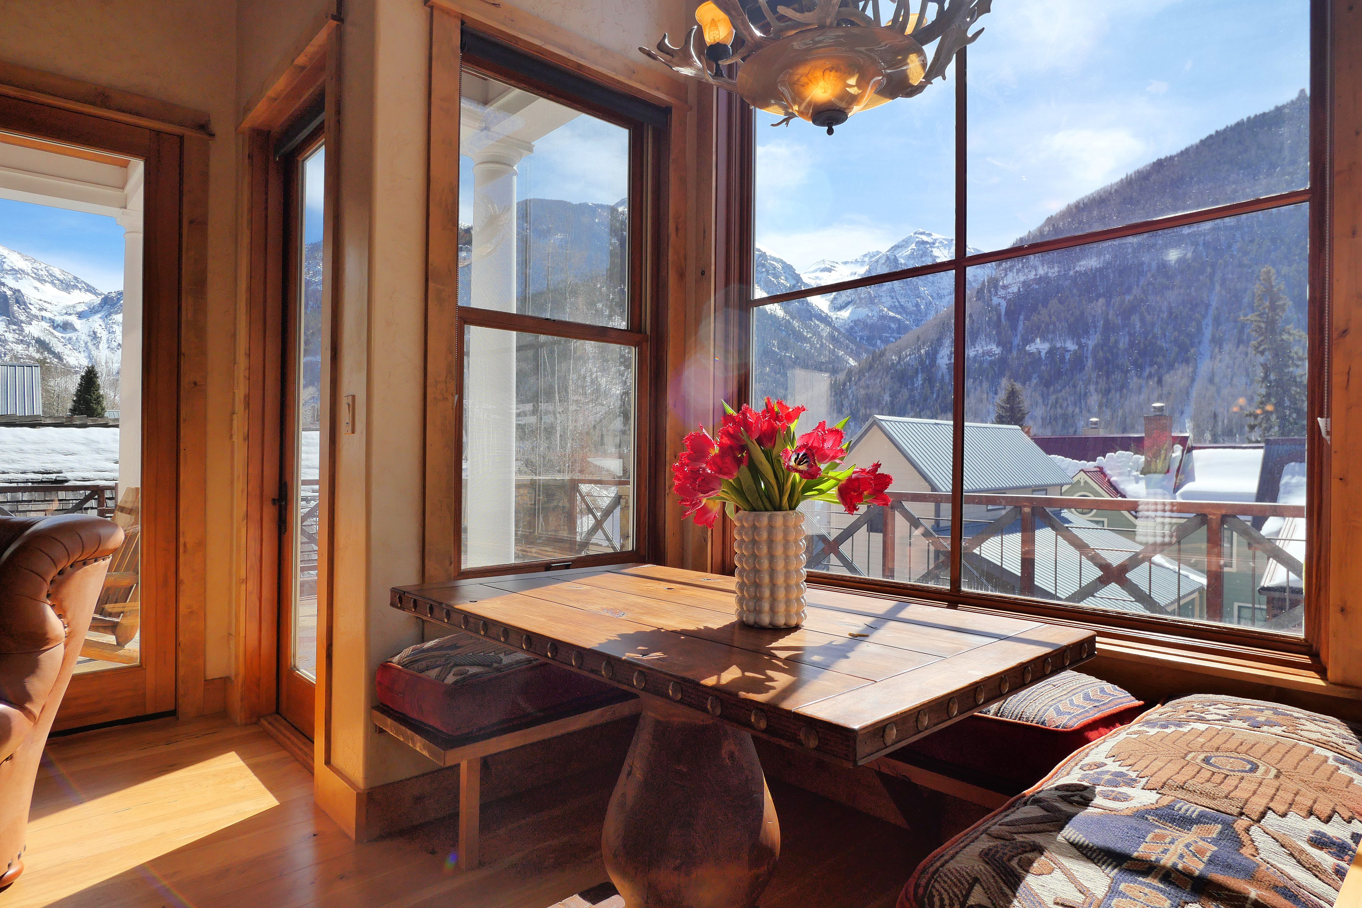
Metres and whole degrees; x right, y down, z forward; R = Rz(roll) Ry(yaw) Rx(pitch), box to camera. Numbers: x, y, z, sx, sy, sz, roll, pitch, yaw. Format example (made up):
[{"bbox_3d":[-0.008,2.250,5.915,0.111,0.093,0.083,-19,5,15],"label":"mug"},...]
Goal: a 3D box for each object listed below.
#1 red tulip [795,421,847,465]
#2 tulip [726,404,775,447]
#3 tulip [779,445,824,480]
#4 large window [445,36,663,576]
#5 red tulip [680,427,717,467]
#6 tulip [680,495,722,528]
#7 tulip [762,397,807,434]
[{"bbox_3d":[0.301,-0.024,1.460,0.106,0.091,0.090,1,0,0],"label":"red tulip"},{"bbox_3d":[0.148,-0.060,1.450,0.099,0.090,0.085,1,0,0],"label":"tulip"},{"bbox_3d":[0.246,0.018,1.390,0.087,0.070,0.080,1,0,-6],"label":"tulip"},{"bbox_3d":[-0.411,-0.479,2.469,0.850,1.763,0.100,1,0,-40],"label":"large window"},{"bbox_3d":[0.038,-0.013,1.440,0.075,0.083,0.080,1,0,0],"label":"red tulip"},{"bbox_3d":[0.042,0.121,1.420,0.082,0.067,0.080,1,0,0],"label":"tulip"},{"bbox_3d":[0.223,-0.083,1.460,0.091,0.077,0.080,1,0,0],"label":"tulip"}]

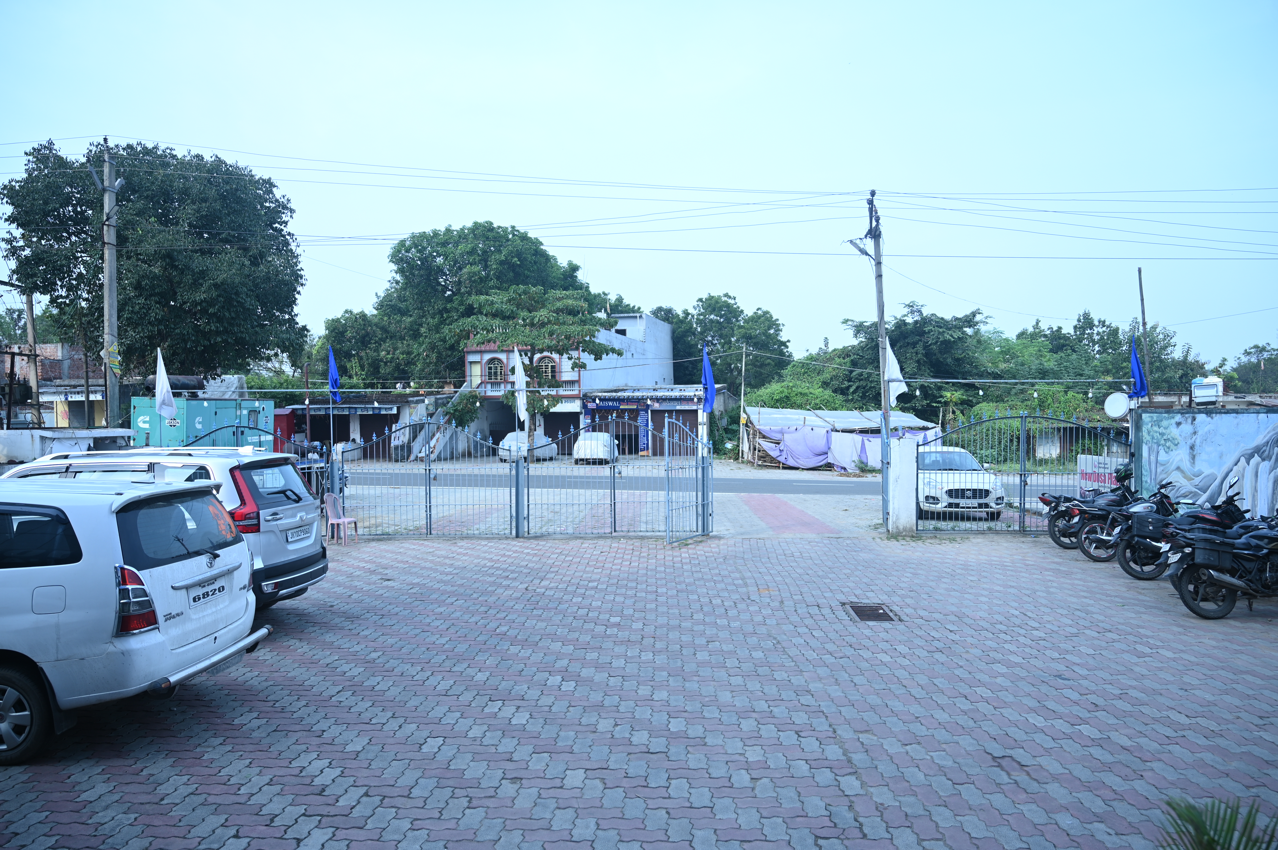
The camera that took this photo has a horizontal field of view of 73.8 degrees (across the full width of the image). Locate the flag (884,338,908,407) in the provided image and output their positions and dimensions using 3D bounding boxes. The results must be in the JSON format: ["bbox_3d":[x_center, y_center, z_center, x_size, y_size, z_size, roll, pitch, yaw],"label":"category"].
[{"bbox_3d":[4.657,-0.967,15.425,0.434,1.266,0.200,0,1,0],"label":"flag"}]

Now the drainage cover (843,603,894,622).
[{"bbox_3d":[2.520,2.055,9.213,0.410,0.040,0.740,-1,1,5],"label":"drainage cover"}]

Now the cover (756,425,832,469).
[{"bbox_3d":[6.291,0.890,34.500,3.100,1.700,0.350,-1,1,18],"label":"cover"}]

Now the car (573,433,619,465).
[{"bbox_3d":[-2.040,1.079,40.605,1.750,1.490,4.000,-1,0,3],"label":"car"}]

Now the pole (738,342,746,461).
[{"bbox_3d":[4.771,-0.975,39.141,0.130,5.450,0.130,2,0,0],"label":"pole"}]

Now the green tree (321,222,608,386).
[{"bbox_3d":[-11.977,-5.989,57.932,19.300,15.600,14.500,-1,0,0],"label":"green tree"}]

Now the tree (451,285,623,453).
[{"bbox_3d":[-4.254,-2.079,35.335,7.074,7.270,6.500,0,1,0],"label":"tree"}]

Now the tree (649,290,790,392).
[{"bbox_3d":[5.659,-3.853,59.953,9.800,10.800,8.500,-1,0,0],"label":"tree"}]

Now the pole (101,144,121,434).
[{"bbox_3d":[-10.203,-1.784,16.474,0.300,7.411,0.300,-1,1,-30],"label":"pole"}]

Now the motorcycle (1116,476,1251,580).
[{"bbox_3d":[7.315,1.426,11.075,2.000,1.200,0.760,0,1,8],"label":"motorcycle"}]

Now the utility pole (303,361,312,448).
[{"bbox_3d":[-17.088,-0.595,43.977,0.250,5.200,0.180,-1,0,0],"label":"utility pole"}]

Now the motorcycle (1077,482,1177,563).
[{"bbox_3d":[7.166,1.414,12.164,1.980,1.060,0.720,-1,0,3],"label":"motorcycle"}]

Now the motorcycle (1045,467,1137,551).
[{"bbox_3d":[7.259,1.363,13.286,1.980,1.140,0.720,-1,0,3],"label":"motorcycle"}]

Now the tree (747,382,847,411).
[{"bbox_3d":[7.915,-0.236,42.983,5.000,3.800,4.000,-1,0,0],"label":"tree"}]

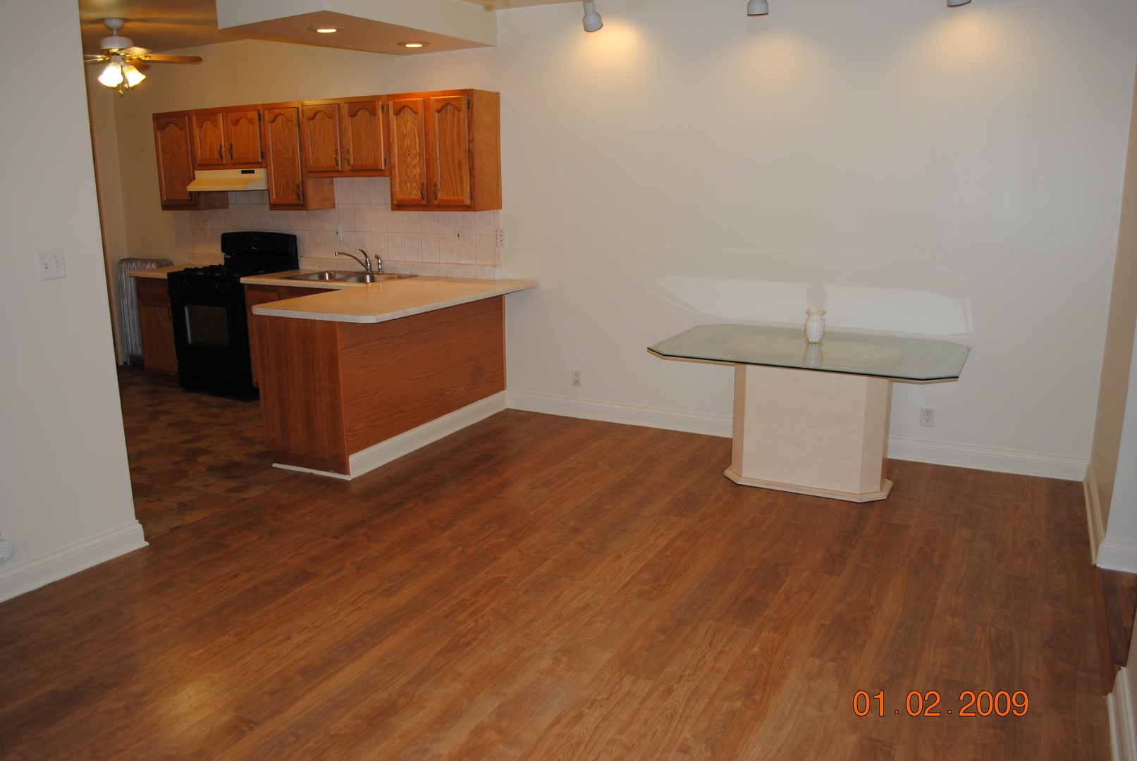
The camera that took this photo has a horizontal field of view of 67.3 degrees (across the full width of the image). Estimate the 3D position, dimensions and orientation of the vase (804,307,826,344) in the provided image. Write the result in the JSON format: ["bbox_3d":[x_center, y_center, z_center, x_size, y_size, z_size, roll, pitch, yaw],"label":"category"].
[{"bbox_3d":[1.335,-0.299,4.605,0.118,0.185,0.118,6,15,27],"label":"vase"}]

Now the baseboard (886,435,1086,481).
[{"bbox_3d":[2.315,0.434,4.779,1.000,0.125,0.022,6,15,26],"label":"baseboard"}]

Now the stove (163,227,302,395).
[{"bbox_3d":[-2.534,-0.527,6.574,0.783,1.192,0.667,6,15,26],"label":"stove"}]

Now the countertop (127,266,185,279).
[{"bbox_3d":[-3.167,-0.893,7.013,0.510,0.040,0.650,6,15,27],"label":"countertop"}]

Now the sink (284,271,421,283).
[{"bbox_3d":[-1.610,-0.680,6.262,0.830,0.160,0.560,6,15,27],"label":"sink"}]

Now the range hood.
[{"bbox_3d":[-2.504,-1.516,6.463,0.773,0.156,0.475,6,15,26],"label":"range hood"}]

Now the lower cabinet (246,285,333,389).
[{"bbox_3d":[-1.678,-0.288,6.269,1.231,0.857,0.591,6,15,28],"label":"lower cabinet"}]

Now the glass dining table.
[{"bbox_3d":[1.242,0.182,4.455,1.491,0.724,1.040,6,15,26],"label":"glass dining table"}]

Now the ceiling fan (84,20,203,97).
[{"bbox_3d":[-3.025,-2.175,5.745,1.060,0.485,1.060,6,15,27],"label":"ceiling fan"}]

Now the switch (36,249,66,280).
[{"bbox_3d":[-2.074,-0.463,3.425,0.014,0.115,0.114,6,15,27],"label":"switch"}]

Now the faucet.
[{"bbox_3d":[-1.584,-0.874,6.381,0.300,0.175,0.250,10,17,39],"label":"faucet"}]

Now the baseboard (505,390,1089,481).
[{"bbox_3d":[1.148,0.306,5.222,3.555,0.132,0.018,6,15,26],"label":"baseboard"}]

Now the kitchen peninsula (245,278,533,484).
[{"bbox_3d":[-0.984,-0.099,5.303,0.903,0.909,1.646,6,15,26],"label":"kitchen peninsula"}]

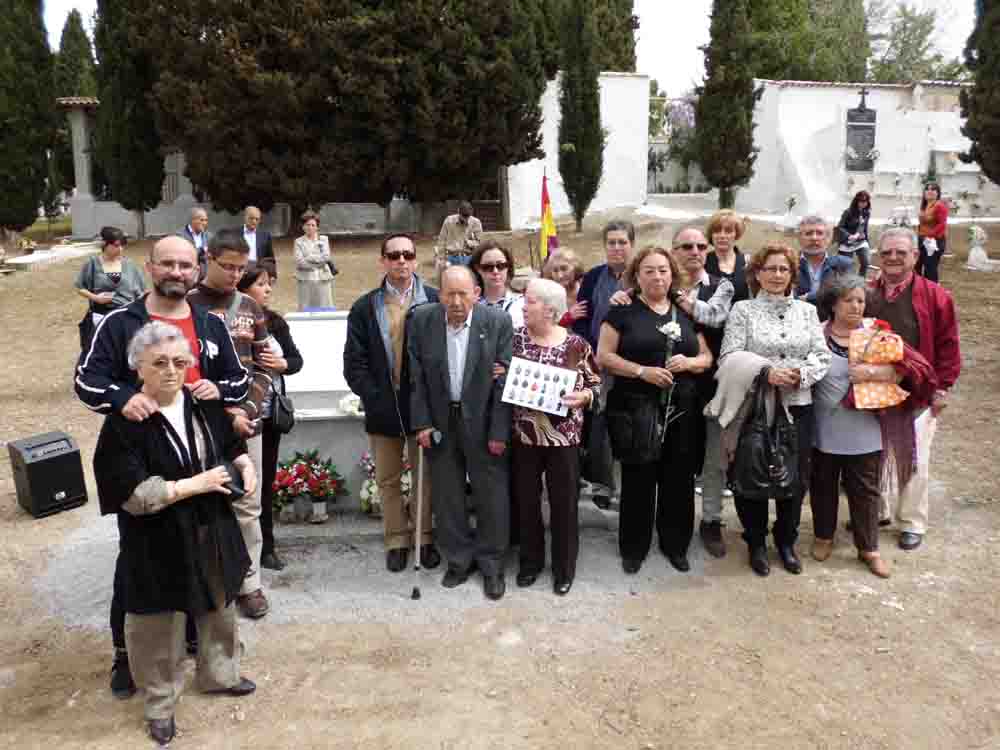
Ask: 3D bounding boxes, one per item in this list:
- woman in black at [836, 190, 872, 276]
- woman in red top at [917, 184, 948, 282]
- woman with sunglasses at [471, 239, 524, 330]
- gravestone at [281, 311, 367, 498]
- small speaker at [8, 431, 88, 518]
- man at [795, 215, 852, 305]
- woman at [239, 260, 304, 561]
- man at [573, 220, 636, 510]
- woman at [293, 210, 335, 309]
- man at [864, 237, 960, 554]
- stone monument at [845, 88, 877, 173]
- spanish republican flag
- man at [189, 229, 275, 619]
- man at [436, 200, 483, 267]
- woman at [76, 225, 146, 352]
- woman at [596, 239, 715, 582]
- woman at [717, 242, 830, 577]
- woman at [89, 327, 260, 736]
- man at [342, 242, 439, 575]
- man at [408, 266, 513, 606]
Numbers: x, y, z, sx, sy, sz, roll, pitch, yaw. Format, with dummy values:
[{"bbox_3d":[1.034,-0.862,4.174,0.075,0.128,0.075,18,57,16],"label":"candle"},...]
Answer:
[{"bbox_3d":[5.052,-1.833,10.673,0.460,1.520,0.400,-1,6,-10],"label":"woman in black"},{"bbox_3d":[6.023,-1.839,10.472,0.360,1.630,0.470,-5,7,-42],"label":"woman in red top"},{"bbox_3d":[-0.014,0.070,4.276,0.470,1.650,0.330,0,6,-2],"label":"woman with sunglasses"},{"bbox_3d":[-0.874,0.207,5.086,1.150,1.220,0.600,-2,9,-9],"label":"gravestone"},{"bbox_3d":[-2.988,0.666,4.996,0.320,0.420,0.330,8,13,43],"label":"small speaker"},{"bbox_3d":[2.074,-0.167,4.941,0.520,1.740,0.340,3,10,20],"label":"man"},{"bbox_3d":[-1.239,0.217,3.986,0.460,1.610,0.380,-6,11,-29],"label":"woman"},{"bbox_3d":[0.658,-0.071,4.514,0.520,1.690,0.340,0,6,4],"label":"man"},{"bbox_3d":[-2.010,-0.985,8.229,0.470,1.600,0.340,-3,9,-11],"label":"woman"},{"bbox_3d":[2.270,0.053,4.174,0.540,1.710,0.370,3,6,32],"label":"man"},{"bbox_3d":[7.960,-5.368,16.562,0.650,1.840,0.170,0,6,-4],"label":"stone monument"},{"bbox_3d":[0.442,-1.370,6.700,0.200,0.820,0.150,0,6,0],"label":"spanish republican flag"},{"bbox_3d":[-1.192,0.233,3.372,0.500,1.750,0.400,-6,10,-26],"label":"man"},{"bbox_3d":[-0.442,-1.275,9.237,0.520,1.700,0.360,-1,9,-3],"label":"man"},{"bbox_3d":[-3.091,-0.368,5.992,0.500,1.610,0.380,-3,6,-32],"label":"woman"},{"bbox_3d":[0.781,0.186,3.772,0.570,1.640,0.400,0,9,6],"label":"woman"},{"bbox_3d":[1.401,0.154,3.832,0.540,1.640,0.400,1,6,9],"label":"woman"},{"bbox_3d":[-1.255,0.547,2.896,0.530,1.510,0.420,-5,7,-40],"label":"woman"},{"bbox_3d":[-0.537,0.155,3.899,0.540,1.740,0.380,-2,9,-5],"label":"man"},{"bbox_3d":[-0.198,0.283,3.675,0.540,1.620,0.420,-1,9,-2],"label":"man"}]

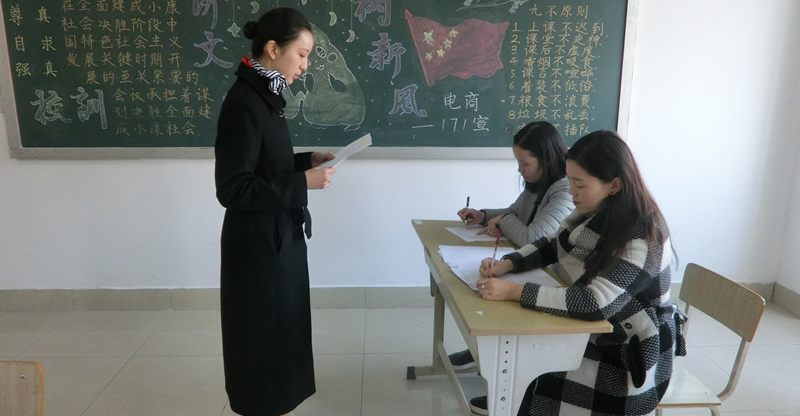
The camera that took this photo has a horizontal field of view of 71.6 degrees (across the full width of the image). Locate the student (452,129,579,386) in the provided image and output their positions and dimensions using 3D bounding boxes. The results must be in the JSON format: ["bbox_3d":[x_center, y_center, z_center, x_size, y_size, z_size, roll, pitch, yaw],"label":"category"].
[{"bbox_3d":[0.548,0.250,2.436,0.600,1.240,0.500,0,13,-2],"label":"student"}]

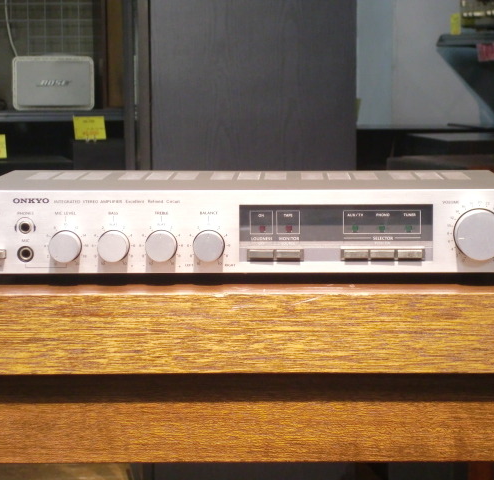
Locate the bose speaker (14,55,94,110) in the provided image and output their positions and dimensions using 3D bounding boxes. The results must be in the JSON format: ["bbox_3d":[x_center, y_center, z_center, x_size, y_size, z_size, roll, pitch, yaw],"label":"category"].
[{"bbox_3d":[-0.550,-0.448,5.915,0.232,0.153,0.150,-1,5,-4],"label":"bose speaker"}]

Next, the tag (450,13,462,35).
[{"bbox_3d":[0.630,-0.651,6.250,0.004,0.064,0.091,0,5,-19],"label":"tag"}]

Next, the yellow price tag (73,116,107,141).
[{"bbox_3d":[-0.426,-0.304,5.630,0.091,0.064,0.004,-2,-7,-18],"label":"yellow price tag"}]

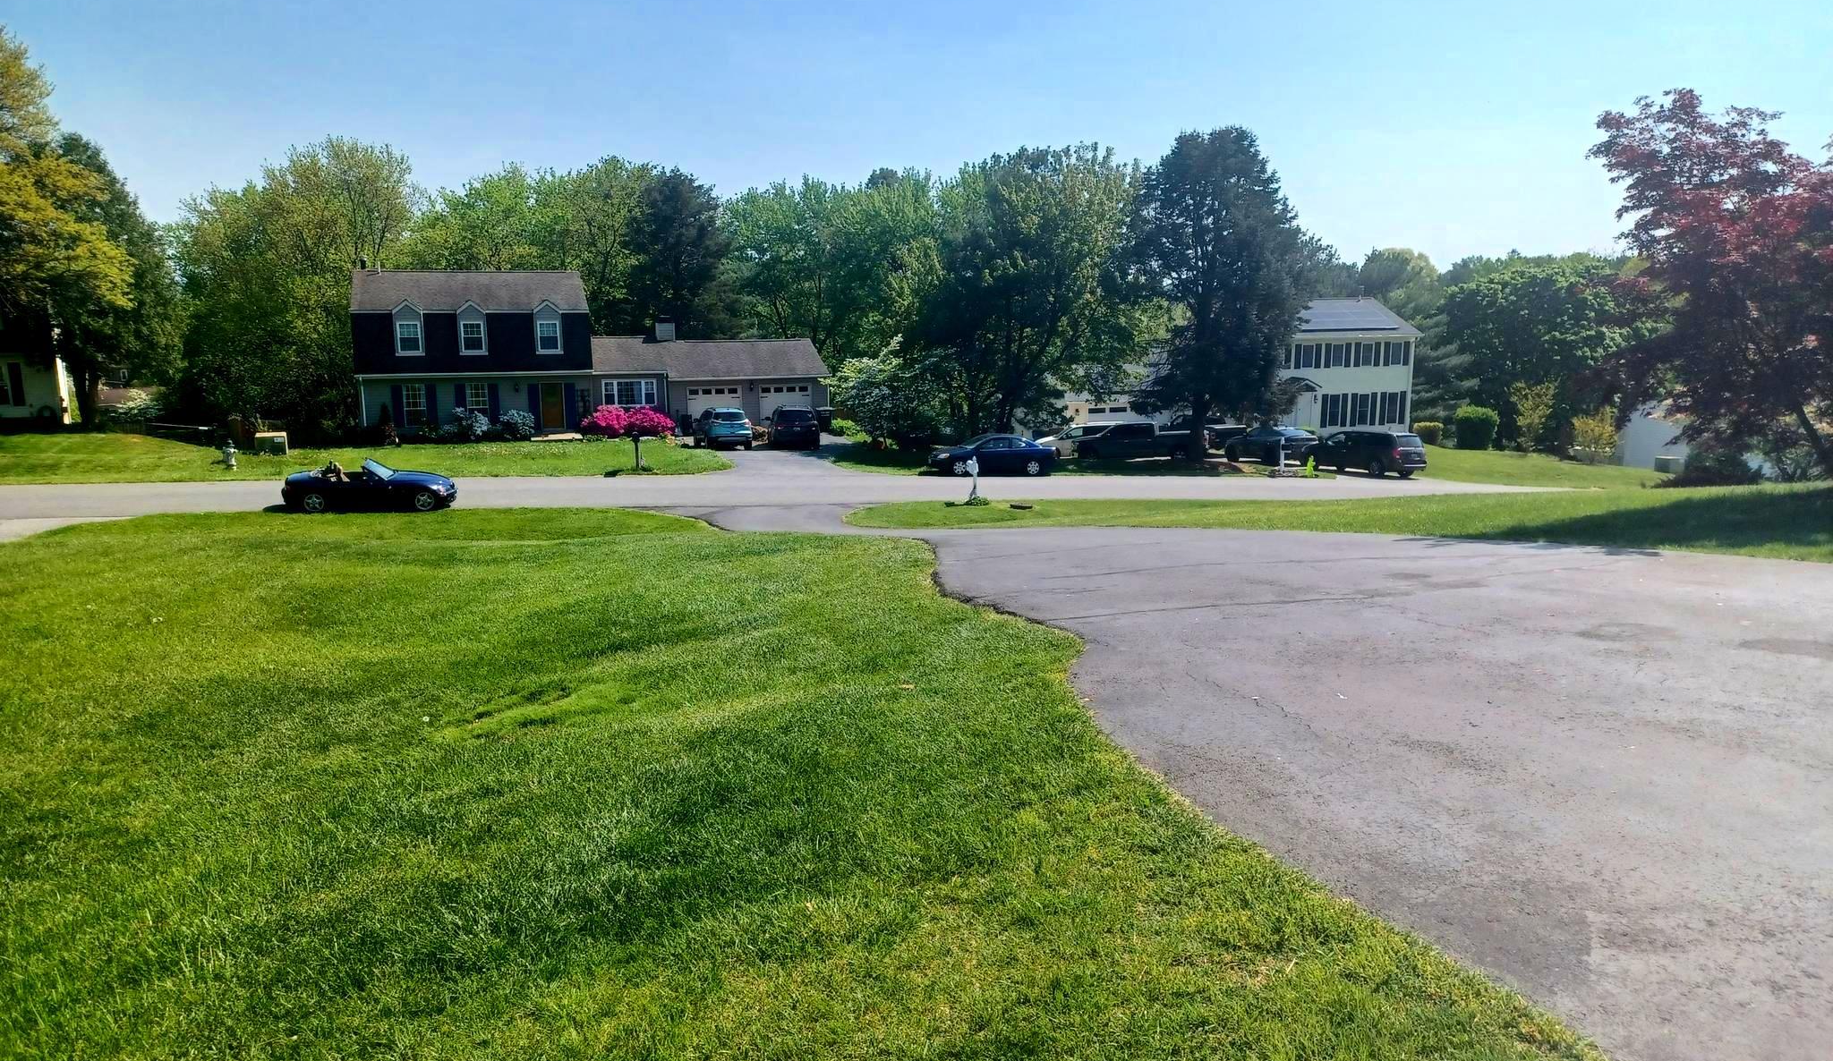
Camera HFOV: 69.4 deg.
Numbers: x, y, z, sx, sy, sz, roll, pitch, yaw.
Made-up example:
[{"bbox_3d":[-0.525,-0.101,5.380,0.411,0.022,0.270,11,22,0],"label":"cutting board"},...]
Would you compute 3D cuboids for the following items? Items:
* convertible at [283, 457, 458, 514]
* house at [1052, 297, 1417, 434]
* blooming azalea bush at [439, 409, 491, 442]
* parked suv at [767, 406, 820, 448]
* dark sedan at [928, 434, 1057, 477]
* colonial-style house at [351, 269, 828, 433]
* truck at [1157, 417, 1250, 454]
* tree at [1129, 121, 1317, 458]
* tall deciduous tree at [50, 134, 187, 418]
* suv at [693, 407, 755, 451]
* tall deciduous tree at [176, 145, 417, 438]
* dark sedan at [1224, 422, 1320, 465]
[{"bbox_3d":[-12.959,-1.114,31.505,4.020,1.240,1.700,-1,11,-14],"label":"convertible"},{"bbox_3d":[15.399,-8.587,70.778,21.595,7.400,8.600,-4,12,-22],"label":"house"},{"bbox_3d":[-19.587,-4.599,57.474,2.301,1.434,1.800,-4,12,-19],"label":"blooming azalea bush"},{"bbox_3d":[-5.241,-4.583,55.457,1.920,1.740,4.700,-2,11,-9],"label":"parked suv"},{"bbox_3d":[2.781,-2.832,48.030,4.600,1.420,1.750,0,11,0],"label":"dark sedan"},{"bbox_3d":[-15.378,-8.665,63.364,20.980,7.300,8.600,-4,12,-19],"label":"colonial-style house"},{"bbox_3d":[13.134,-4.462,61.454,2.000,1.900,5.700,-3,9,-15],"label":"truck"},{"bbox_3d":[12.557,-9.512,54.495,7.487,13.615,7.300,-3,12,-15],"label":"tree"},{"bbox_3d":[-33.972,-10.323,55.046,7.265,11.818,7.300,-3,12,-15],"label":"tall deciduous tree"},{"bbox_3d":[-7.894,-4.181,53.864,1.860,1.680,4.550,-4,11,-16],"label":"suv"},{"bbox_3d":[-28.347,-11.010,60.518,11.195,13.522,10.000,-3,12,-15],"label":"tall deciduous tree"},{"bbox_3d":[15.287,-3.704,57.176,1.880,1.470,4.900,-4,9,-17],"label":"dark sedan"}]

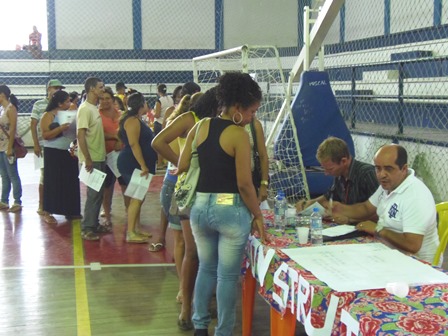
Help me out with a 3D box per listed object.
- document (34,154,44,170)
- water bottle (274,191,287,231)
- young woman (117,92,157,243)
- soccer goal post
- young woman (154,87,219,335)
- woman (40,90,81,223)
[{"bbox_3d":[-2.313,-0.064,8.149,0.240,0.210,0.020,0,7,6],"label":"document"},{"bbox_3d":[0.328,0.260,3.675,0.066,0.215,0.066,0,7,0],"label":"water bottle"},{"bbox_3d":[-0.923,-0.008,6.668,0.410,1.550,0.450,-1,7,-6],"label":"young woman"},{"bbox_3d":[0.332,-0.633,9.451,0.940,2.139,3.150,-2,7,-13],"label":"soccer goal post"},{"bbox_3d":[-0.244,0.290,4.196,0.500,1.570,0.420,5,9,40],"label":"young woman"},{"bbox_3d":[-2.010,-0.139,7.712,0.450,1.580,0.480,0,7,3],"label":"woman"}]

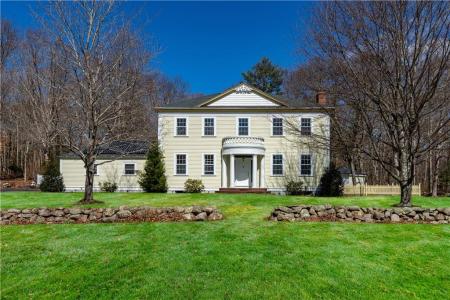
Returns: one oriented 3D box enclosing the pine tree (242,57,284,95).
[{"bbox_3d":[5.300,-4.700,48.000,6.400,16.300,6.400,0,0,0],"label":"pine tree"}]

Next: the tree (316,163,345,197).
[{"bbox_3d":[7.800,2.200,25.800,2.050,2.550,2.050,0,0,0],"label":"tree"}]

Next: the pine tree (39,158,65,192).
[{"bbox_3d":[-13.400,1.970,27.000,2.000,2.650,2.000,0,0,0],"label":"pine tree"}]

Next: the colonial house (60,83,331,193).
[{"bbox_3d":[-2.400,-0.850,30.400,20.800,8.300,10.800,0,0,0],"label":"colonial house"}]

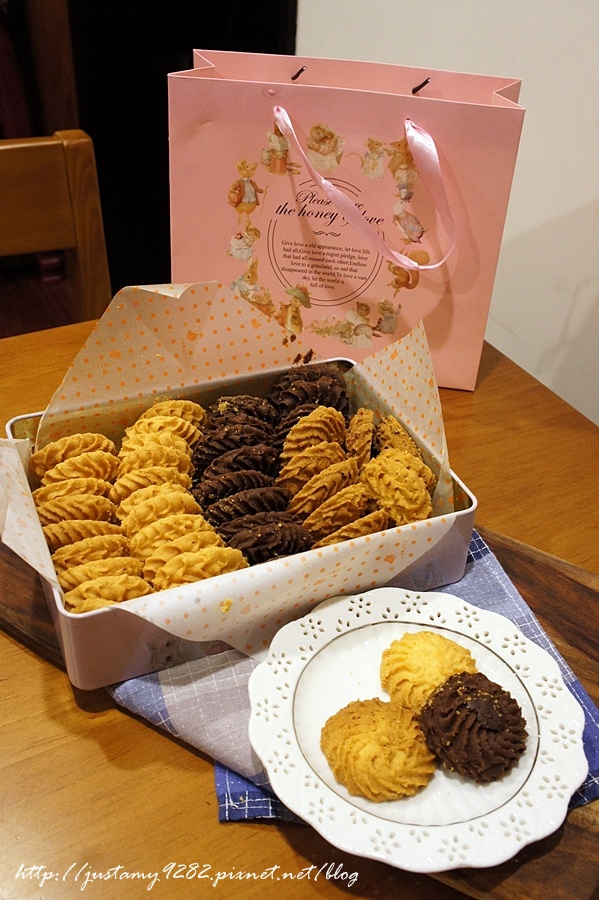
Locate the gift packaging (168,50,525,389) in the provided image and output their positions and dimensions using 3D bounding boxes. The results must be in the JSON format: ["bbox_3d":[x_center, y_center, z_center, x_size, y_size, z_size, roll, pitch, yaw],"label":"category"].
[{"bbox_3d":[0.034,-0.201,0.804,0.284,0.254,0.086,8,37,6],"label":"gift packaging"}]

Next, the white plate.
[{"bbox_3d":[0.065,0.155,0.512,0.188,0.023,0.188,2,37,-1],"label":"white plate"}]

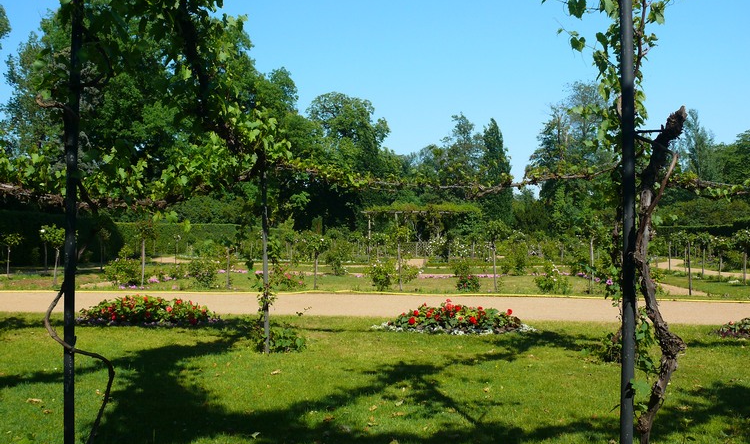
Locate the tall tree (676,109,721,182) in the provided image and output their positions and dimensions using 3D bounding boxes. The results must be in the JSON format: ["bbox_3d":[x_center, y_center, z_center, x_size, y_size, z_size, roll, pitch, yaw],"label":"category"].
[{"bbox_3d":[33.079,-4.321,78.000,4.939,14.919,4.939,0,-1,0],"label":"tall tree"}]

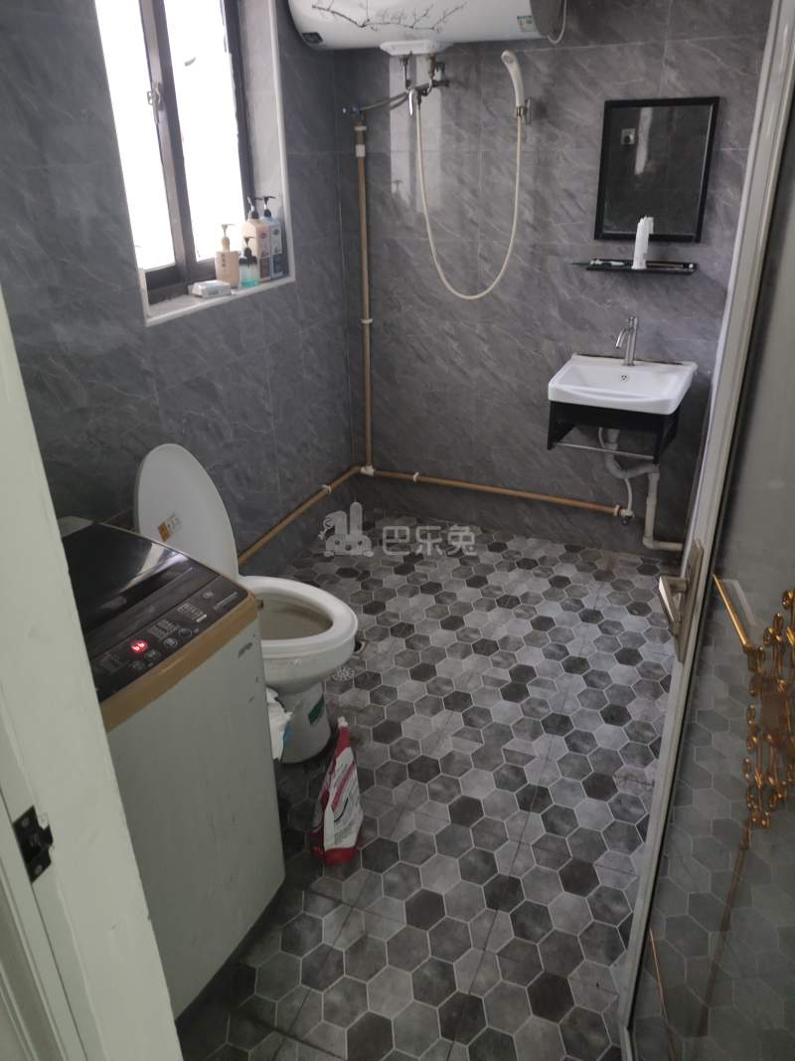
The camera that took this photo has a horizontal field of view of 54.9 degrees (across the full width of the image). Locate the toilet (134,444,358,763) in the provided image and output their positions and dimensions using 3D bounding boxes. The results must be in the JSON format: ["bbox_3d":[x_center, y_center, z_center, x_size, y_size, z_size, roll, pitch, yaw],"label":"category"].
[{"bbox_3d":[-0.405,0.179,2.046,0.600,0.840,0.370,9,28,20],"label":"toilet"}]

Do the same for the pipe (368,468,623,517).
[{"bbox_3d":[0.388,-0.172,3.256,1.110,0.040,0.040,11,28,19],"label":"pipe"}]

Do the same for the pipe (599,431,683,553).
[{"bbox_3d":[0.948,-0.156,2.922,0.370,0.530,0.190,10,28,20],"label":"pipe"}]

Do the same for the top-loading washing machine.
[{"bbox_3d":[-0.577,0.470,1.467,0.470,0.830,0.480,13,29,25],"label":"top-loading washing machine"}]

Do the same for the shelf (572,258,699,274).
[{"bbox_3d":[0.848,-0.918,2.667,0.360,0.035,0.105,10,28,20],"label":"shelf"}]

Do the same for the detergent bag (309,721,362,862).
[{"bbox_3d":[-0.137,0.592,1.740,0.120,0.365,0.085,-11,28,-20],"label":"detergent bag"}]

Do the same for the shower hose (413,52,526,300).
[{"bbox_3d":[0.250,-1.226,2.709,0.370,0.800,0.170,10,28,20],"label":"shower hose"}]

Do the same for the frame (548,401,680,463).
[{"bbox_3d":[0.791,-0.418,2.785,0.400,0.200,0.350,10,28,20],"label":"frame"}]

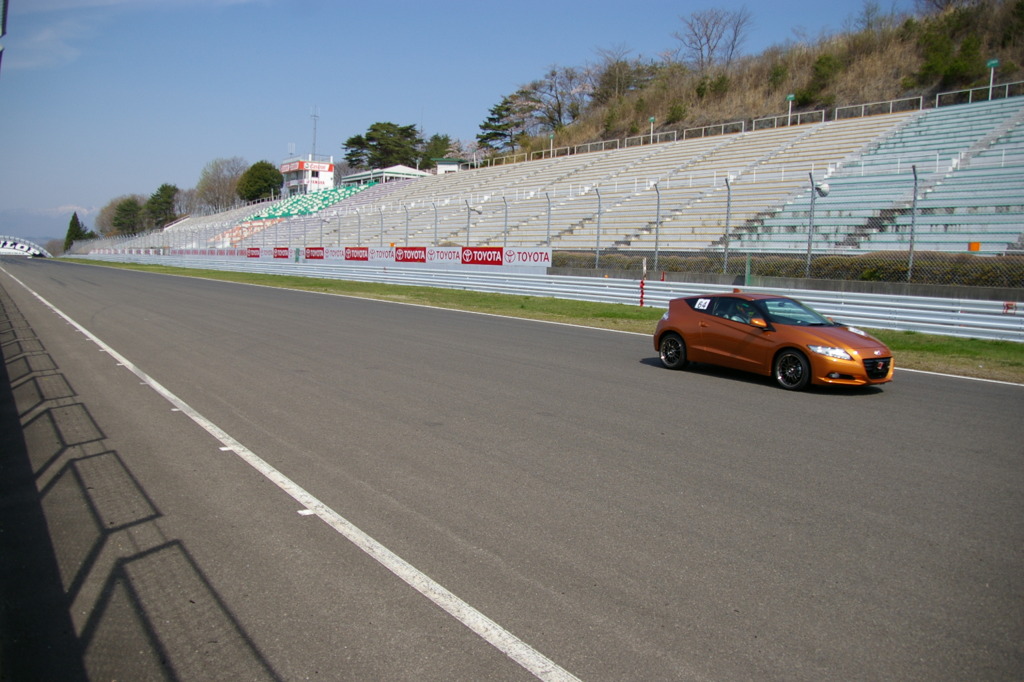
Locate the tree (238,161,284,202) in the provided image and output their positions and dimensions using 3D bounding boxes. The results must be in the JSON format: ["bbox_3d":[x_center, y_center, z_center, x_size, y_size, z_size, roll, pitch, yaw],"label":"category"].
[{"bbox_3d":[-58.014,-36.040,176.764,11.200,10.600,10.800,-1,7,-18],"label":"tree"}]

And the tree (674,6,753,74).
[{"bbox_3d":[23.104,-34.175,88.721,8.800,8.600,8.000,2,7,14],"label":"tree"}]

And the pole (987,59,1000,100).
[{"bbox_3d":[27.484,-14.912,44.093,0.250,2.450,0.600,-4,8,-35],"label":"pole"}]

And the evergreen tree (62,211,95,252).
[{"bbox_3d":[-138.960,-34.753,246.142,9.300,14.000,8.800,-3,7,-29],"label":"evergreen tree"}]

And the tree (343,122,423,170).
[{"bbox_3d":[-24.115,-33.576,143.191,15.000,14.000,13.000,0,7,-9],"label":"tree"}]

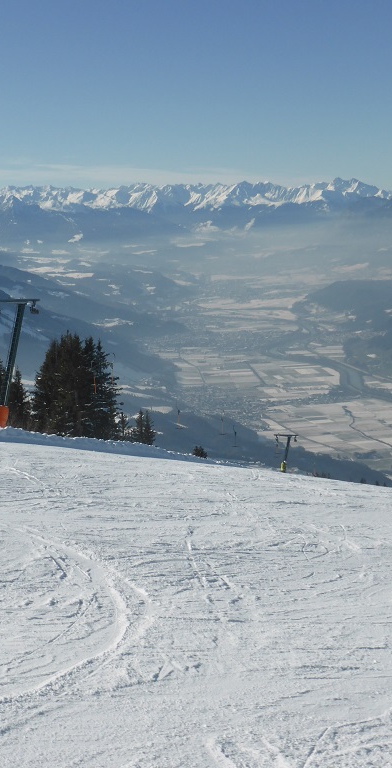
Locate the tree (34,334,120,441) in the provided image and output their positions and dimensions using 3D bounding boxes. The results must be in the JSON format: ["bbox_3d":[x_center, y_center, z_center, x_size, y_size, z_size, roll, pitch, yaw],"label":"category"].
[{"bbox_3d":[-8.690,0.330,86.000,6.400,8.230,5.440,0,9,0],"label":"tree"}]

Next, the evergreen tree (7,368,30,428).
[{"bbox_3d":[-11.620,1.140,77.000,1.690,4.340,1.690,0,9,0],"label":"evergreen tree"}]

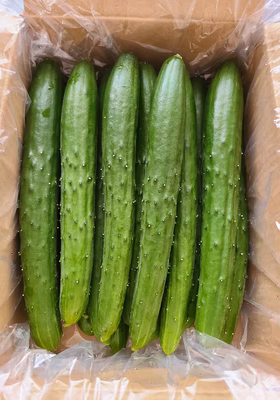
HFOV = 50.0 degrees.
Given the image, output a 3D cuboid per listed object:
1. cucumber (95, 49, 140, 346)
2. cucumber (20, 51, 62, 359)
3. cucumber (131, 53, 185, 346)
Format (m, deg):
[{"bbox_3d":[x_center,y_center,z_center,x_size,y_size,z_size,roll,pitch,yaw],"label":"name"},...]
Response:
[{"bbox_3d":[-0.021,-0.019,0.283,0.033,0.033,0.282,2,75,1],"label":"cucumber"},{"bbox_3d":[-0.088,-0.013,0.287,0.039,0.036,0.287,-4,75,-1],"label":"cucumber"},{"bbox_3d":[0.019,-0.016,0.280,0.036,0.036,0.288,8,75,2],"label":"cucumber"}]

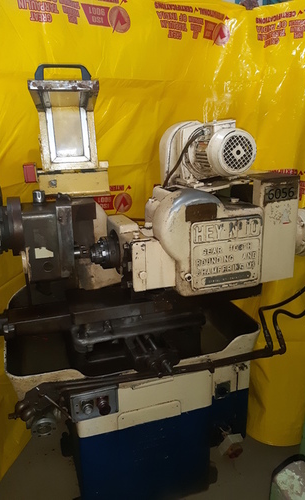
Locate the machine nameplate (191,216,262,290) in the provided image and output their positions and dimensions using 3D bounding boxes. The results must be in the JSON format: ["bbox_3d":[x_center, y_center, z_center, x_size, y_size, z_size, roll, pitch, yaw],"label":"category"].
[{"bbox_3d":[0.296,0.015,1.559,0.304,0.285,0.015,-7,16,-16],"label":"machine nameplate"}]

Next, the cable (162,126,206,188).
[{"bbox_3d":[0.132,-0.387,1.639,0.188,0.231,0.070,-7,16,-16],"label":"cable"}]

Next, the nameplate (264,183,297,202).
[{"bbox_3d":[0.520,-0.231,1.577,0.154,0.067,0.005,-7,16,-16],"label":"nameplate"}]

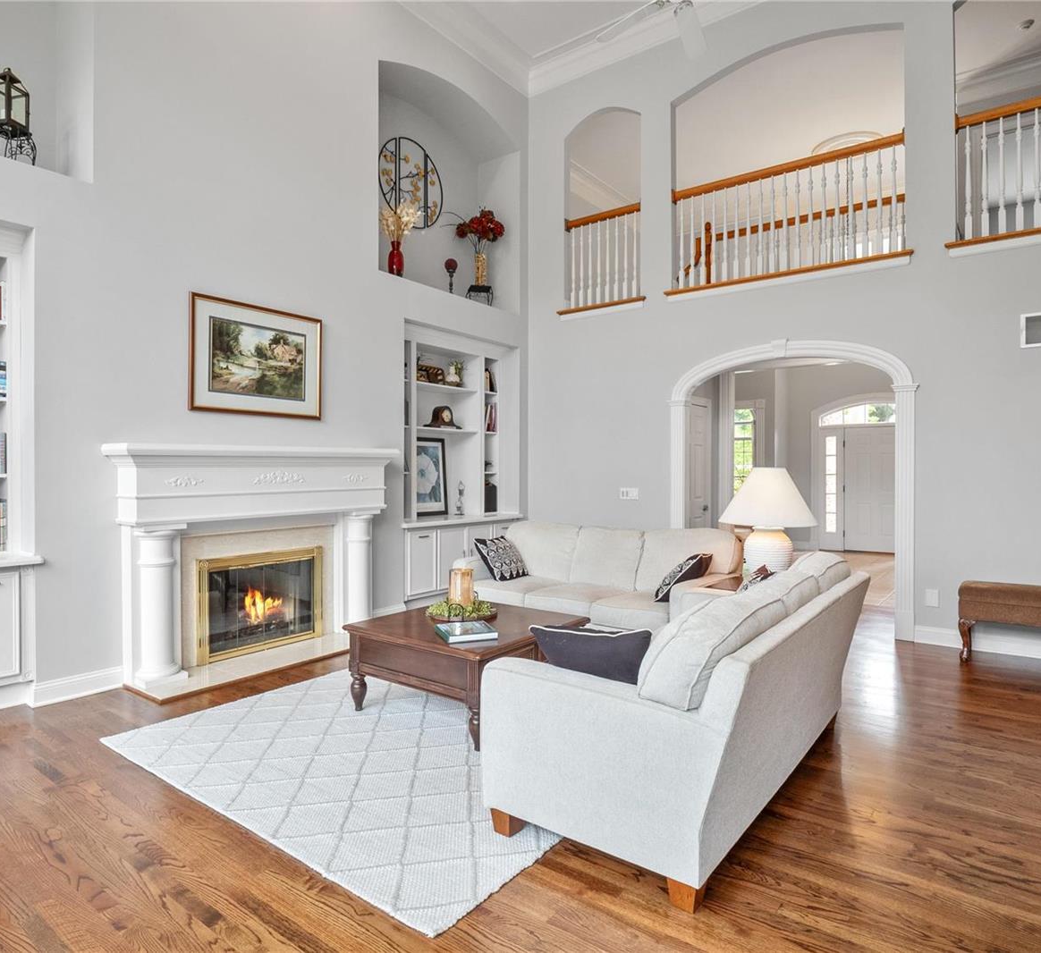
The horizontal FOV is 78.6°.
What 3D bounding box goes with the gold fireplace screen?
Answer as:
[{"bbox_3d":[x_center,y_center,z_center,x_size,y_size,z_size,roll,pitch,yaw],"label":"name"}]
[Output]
[{"bbox_3d":[-1.986,0.904,4.690,0.376,0.712,0.974,1,1,37],"label":"gold fireplace screen"}]

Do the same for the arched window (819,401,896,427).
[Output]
[{"bbox_3d":[5.819,-1.046,10.479,1.656,0.363,0.080,0,1,38],"label":"arched window"}]

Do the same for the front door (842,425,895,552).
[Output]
[{"bbox_3d":[5.824,0.222,10.475,0.890,2.090,0.049,0,1,38],"label":"front door"}]

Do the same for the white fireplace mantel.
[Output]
[{"bbox_3d":[-1.854,0.553,4.784,0.389,1.533,2.135,0,1,38],"label":"white fireplace mantel"}]

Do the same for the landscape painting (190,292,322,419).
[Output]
[{"bbox_3d":[-1.989,-0.881,4.892,0.030,0.835,1.069,0,1,38],"label":"landscape painting"}]

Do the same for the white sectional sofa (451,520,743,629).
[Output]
[{"bbox_3d":[0.573,0.867,4.973,2.098,0.938,1.049,0,1,38],"label":"white sectional sofa"}]

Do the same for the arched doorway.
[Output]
[{"bbox_3d":[2.403,0.039,5.865,2.186,2.575,0.190,0,1,38],"label":"arched doorway"}]

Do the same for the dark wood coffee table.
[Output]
[{"bbox_3d":[-0.296,1.058,3.597,0.946,0.471,0.955,1,1,37],"label":"dark wood coffee table"}]

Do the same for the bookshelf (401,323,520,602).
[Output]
[{"bbox_3d":[-0.748,-0.105,6.669,0.564,2.685,1.835,1,1,37],"label":"bookshelf"}]

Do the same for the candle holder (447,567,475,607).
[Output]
[{"bbox_3d":[-0.340,0.674,3.652,0.143,0.247,0.143,0,1,0],"label":"candle holder"}]

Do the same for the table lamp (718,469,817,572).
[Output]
[{"bbox_3d":[1.520,0.296,3.890,0.544,0.714,0.544,1,1,37],"label":"table lamp"}]

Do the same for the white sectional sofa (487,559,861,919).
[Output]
[{"bbox_3d":[0.831,0.850,2.847,1.009,0.925,1.890,1,1,38],"label":"white sectional sofa"}]

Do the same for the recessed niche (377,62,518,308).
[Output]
[{"bbox_3d":[-0.866,-2.843,6.542,0.603,2.063,2.042,1,1,37],"label":"recessed niche"}]

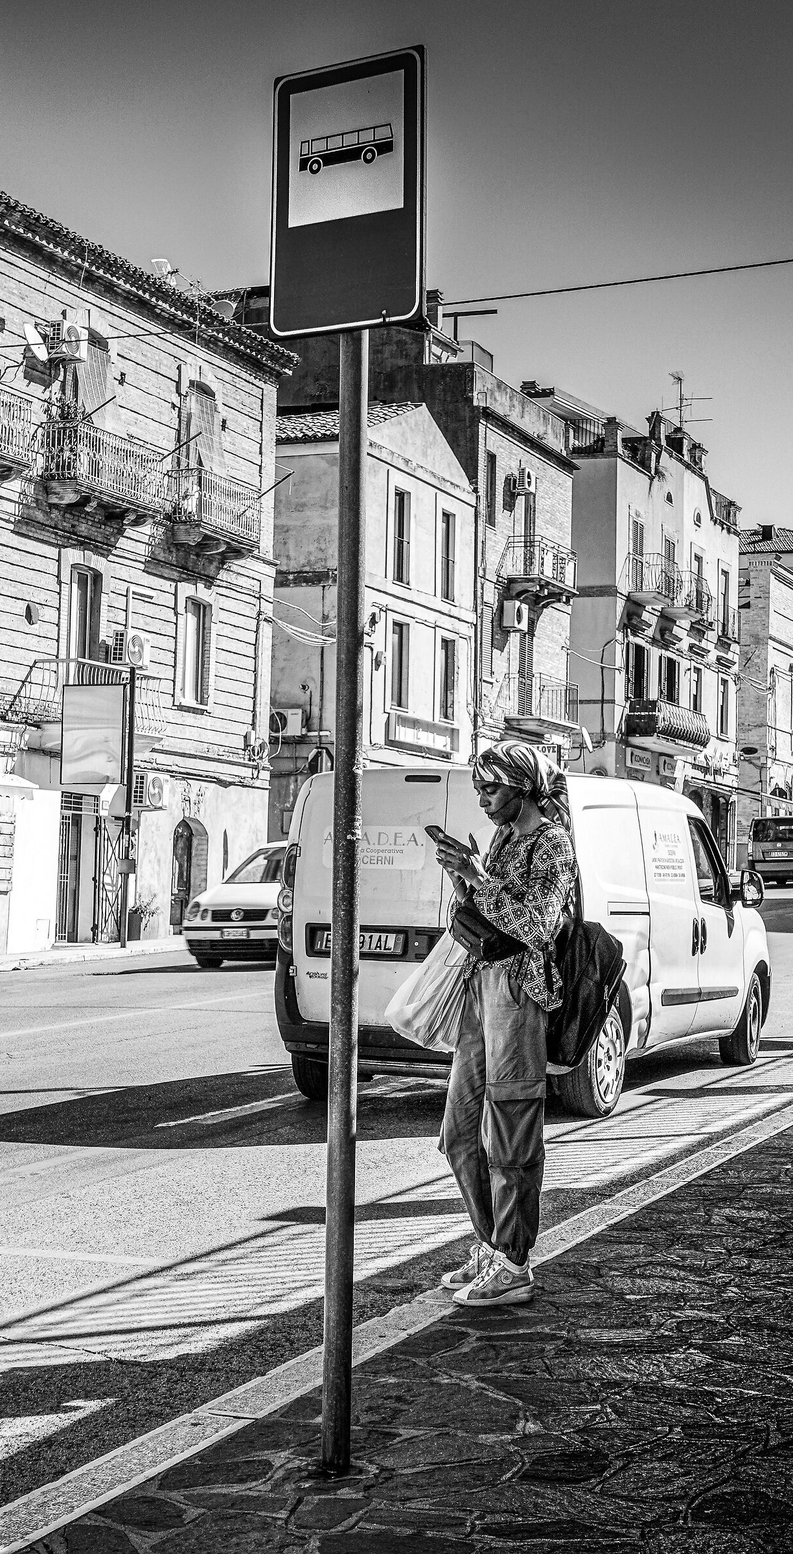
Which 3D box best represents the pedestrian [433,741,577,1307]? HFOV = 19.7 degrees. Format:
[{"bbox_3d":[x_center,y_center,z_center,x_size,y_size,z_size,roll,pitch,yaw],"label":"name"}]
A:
[{"bbox_3d":[0.334,0.725,6.899,0.430,1.673,0.460,2,-4,-15],"label":"pedestrian"}]

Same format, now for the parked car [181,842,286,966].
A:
[{"bbox_3d":[-0.985,1.471,26.666,1.650,1.465,3.900,0,-2,23],"label":"parked car"}]

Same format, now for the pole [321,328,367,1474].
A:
[{"bbox_3d":[-0.110,0.172,5.048,0.061,2.660,0.061,1,-4,0],"label":"pole"}]

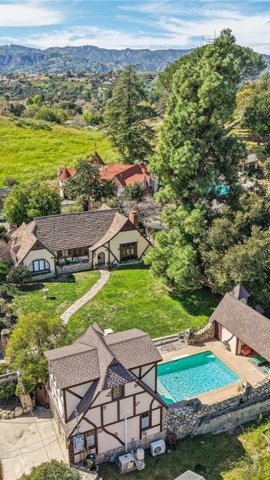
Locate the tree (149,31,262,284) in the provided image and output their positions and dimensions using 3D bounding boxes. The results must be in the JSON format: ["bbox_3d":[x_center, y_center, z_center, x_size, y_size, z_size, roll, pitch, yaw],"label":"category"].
[{"bbox_3d":[7.080,-7.621,45.220,11.500,26.000,11.000,3,20,8],"label":"tree"}]

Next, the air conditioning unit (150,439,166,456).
[{"bbox_3d":[1.693,15.140,32.219,0.930,0.790,0.380,-9,21,-23],"label":"air conditioning unit"}]

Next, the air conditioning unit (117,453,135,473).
[{"bbox_3d":[-0.455,13.390,26.541,0.800,0.770,0.500,-8,20,-23],"label":"air conditioning unit"}]

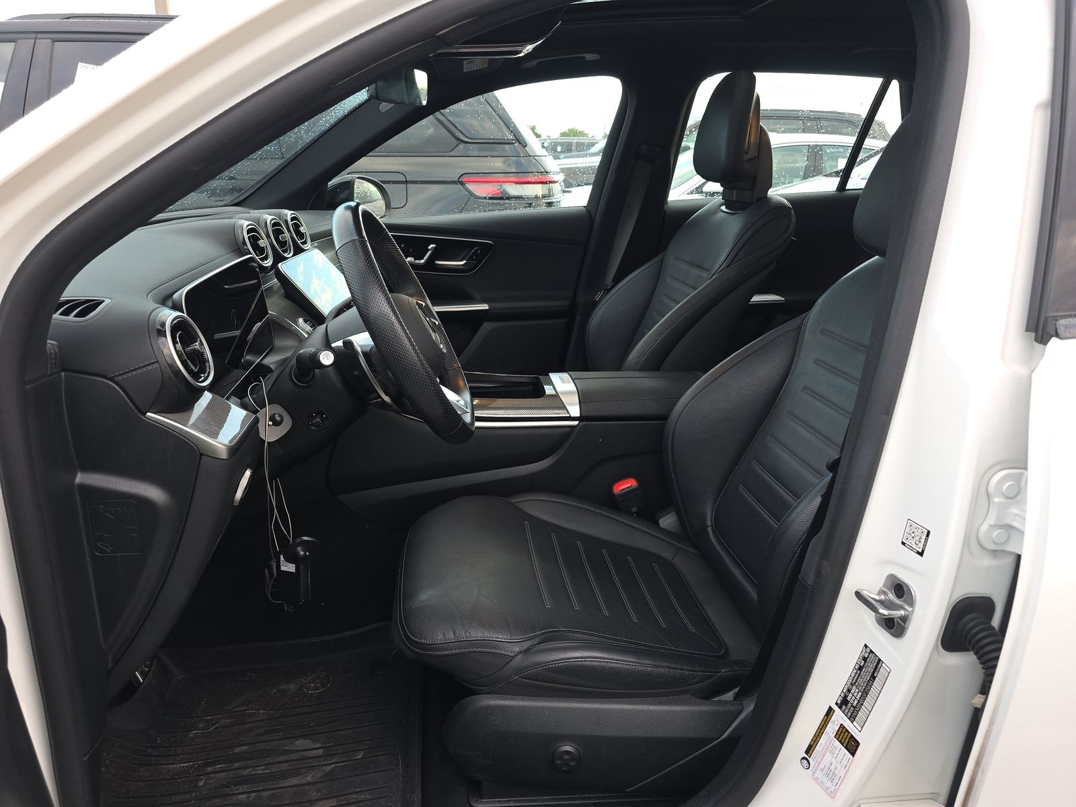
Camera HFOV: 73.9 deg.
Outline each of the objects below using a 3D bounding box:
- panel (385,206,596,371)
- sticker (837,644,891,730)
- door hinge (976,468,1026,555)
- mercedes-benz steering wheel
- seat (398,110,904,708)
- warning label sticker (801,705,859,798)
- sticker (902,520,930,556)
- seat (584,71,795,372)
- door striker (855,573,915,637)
[{"bbox_3d":[-0.264,-0.281,2.066,0.850,0.590,0.120,-3,19,-8],"label":"panel"},{"bbox_3d":[0.338,0.295,0.742,0.002,0.075,0.047,18,11,-14],"label":"sticker"},{"bbox_3d":[0.448,0.103,0.675,0.060,0.078,0.045,8,16,10],"label":"door hinge"},{"bbox_3d":[-0.198,-0.099,1.009,0.090,0.360,0.370,-26,20,3],"label":"mercedes-benz steering wheel"},{"bbox_3d":[0.228,-0.037,1.094,0.915,0.870,0.545,-3,19,-8],"label":"seat"},{"bbox_3d":[0.316,0.376,0.772,0.002,0.071,0.050,17,11,-19],"label":"warning label sticker"},{"bbox_3d":[0.362,0.129,0.685,0.002,0.027,0.027,4,16,-17],"label":"sticker"},{"bbox_3d":[0.108,-0.319,1.766,0.890,0.920,0.540,-3,19,-8],"label":"seat"},{"bbox_3d":[0.342,0.198,0.708,0.038,0.062,0.042,11,15,-15],"label":"door striker"}]

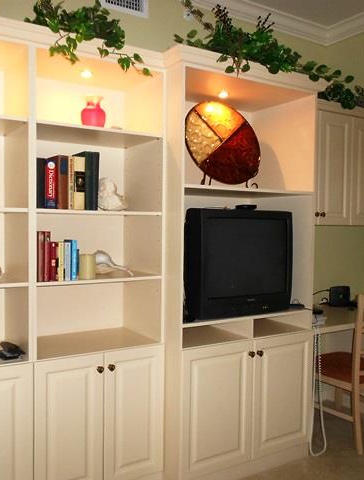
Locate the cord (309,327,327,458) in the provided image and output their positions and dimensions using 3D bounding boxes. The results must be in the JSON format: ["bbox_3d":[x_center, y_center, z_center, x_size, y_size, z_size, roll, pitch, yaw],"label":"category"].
[{"bbox_3d":[0.820,0.902,2.893,0.116,0.781,0.046,-1,3,-32],"label":"cord"}]

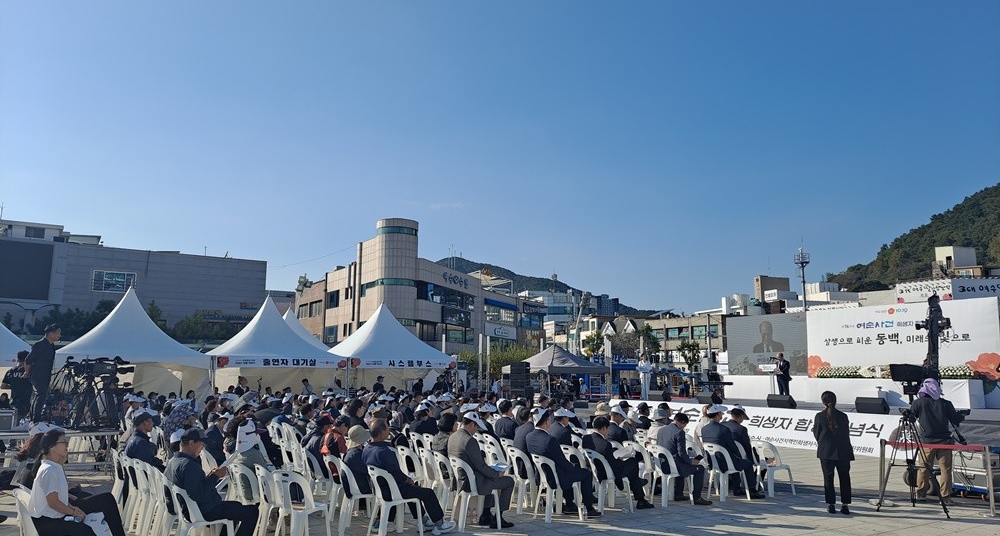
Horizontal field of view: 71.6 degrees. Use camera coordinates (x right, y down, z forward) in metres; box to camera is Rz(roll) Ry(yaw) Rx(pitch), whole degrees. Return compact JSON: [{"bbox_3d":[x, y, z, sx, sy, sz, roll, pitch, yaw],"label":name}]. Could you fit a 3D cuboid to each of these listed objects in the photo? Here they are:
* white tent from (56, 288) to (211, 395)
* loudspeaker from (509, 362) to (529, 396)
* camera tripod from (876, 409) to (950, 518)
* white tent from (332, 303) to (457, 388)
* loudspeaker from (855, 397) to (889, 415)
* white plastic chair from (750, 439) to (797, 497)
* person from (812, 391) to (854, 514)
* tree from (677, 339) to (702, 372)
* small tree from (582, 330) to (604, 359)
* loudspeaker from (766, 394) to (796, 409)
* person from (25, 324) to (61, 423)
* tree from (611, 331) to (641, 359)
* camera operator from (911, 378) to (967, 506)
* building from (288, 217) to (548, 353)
[{"bbox_3d":[-13.927,3.239,25.836,5.050,5.000,5.050,6,-11,-33],"label":"white tent"},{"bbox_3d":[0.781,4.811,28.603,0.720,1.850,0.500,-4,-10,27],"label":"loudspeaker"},{"bbox_3d":[5.679,2.672,9.647,0.800,1.380,0.780,-2,-9,20],"label":"camera tripod"},{"bbox_3d":[-5.356,4.202,31.379,5.050,5.000,5.050,6,-11,-33],"label":"white tent"},{"bbox_3d":[9.072,3.357,16.878,0.430,0.370,0.620,7,-11,-36],"label":"loudspeaker"},{"bbox_3d":[4.134,3.048,10.586,0.530,0.790,0.460,6,-11,-32],"label":"white plastic chair"},{"bbox_3d":[4.583,2.522,9.552,0.500,1.630,0.320,-3,-9,23],"label":"person"},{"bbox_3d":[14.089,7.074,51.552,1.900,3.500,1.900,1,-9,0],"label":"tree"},{"bbox_3d":[5.568,6.015,41.580,1.600,4.850,1.600,0,-9,0],"label":"small tree"},{"bbox_3d":[7.720,3.673,19.075,0.500,0.390,0.660,6,-11,-30],"label":"loudspeaker"},{"bbox_3d":[-7.893,1.827,11.906,0.500,1.760,0.500,6,-11,-31],"label":"person"},{"bbox_3d":[10.074,6.948,55.610,2.400,3.700,2.300,1,-9,0],"label":"tree"},{"bbox_3d":[6.496,2.548,10.339,0.620,1.760,0.480,-7,-12,37],"label":"camera operator"},{"bbox_3d":[-9.409,6.187,79.184,17.000,15.200,37.000,-3,-10,23],"label":"building"}]

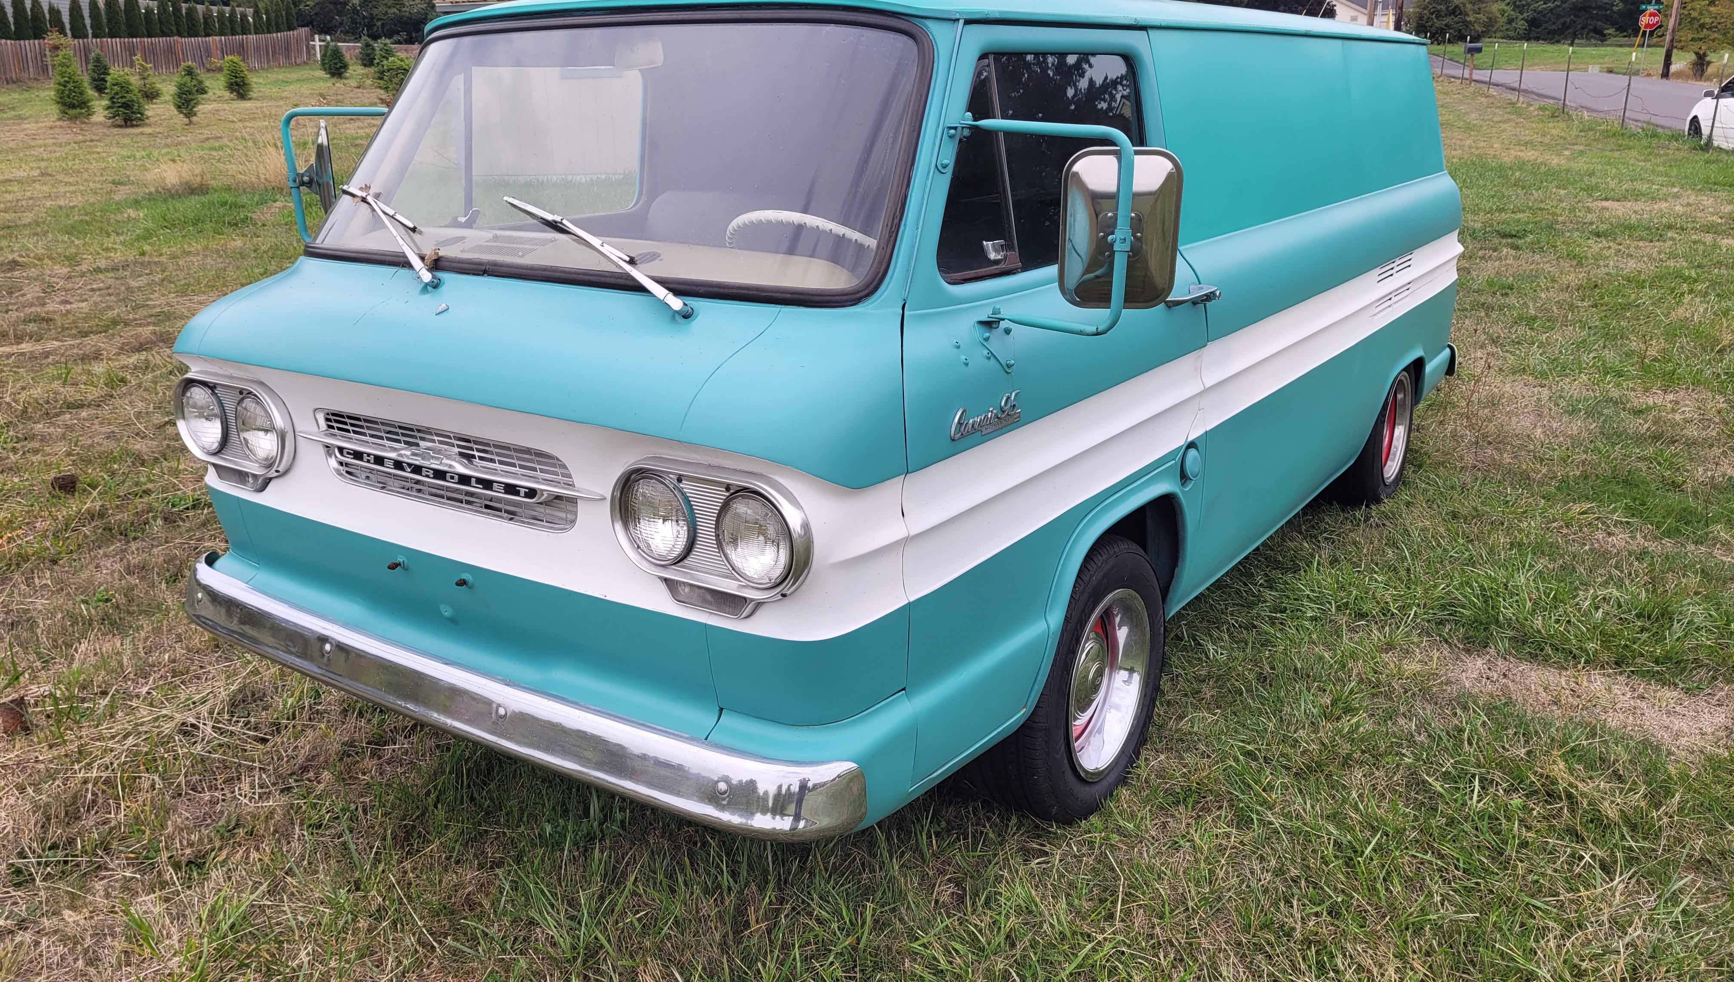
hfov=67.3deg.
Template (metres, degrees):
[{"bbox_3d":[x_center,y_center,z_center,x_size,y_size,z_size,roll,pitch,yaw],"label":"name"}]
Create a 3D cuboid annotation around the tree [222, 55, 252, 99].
[{"bbox_3d":[-18.098,-11.863,37.312,0.800,1.240,0.800,-10,19,-23],"label":"tree"}]

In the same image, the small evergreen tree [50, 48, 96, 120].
[{"bbox_3d":[-17.046,-8.646,27.773,0.800,1.490,0.800,-12,20,-28],"label":"small evergreen tree"}]

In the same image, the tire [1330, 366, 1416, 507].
[{"bbox_3d":[1.797,-0.237,4.673,0.220,0.620,0.620,10,21,33],"label":"tire"}]

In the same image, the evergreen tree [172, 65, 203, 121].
[{"bbox_3d":[-19.589,-11.391,37.291,0.858,1.542,0.858,-8,17,-25],"label":"evergreen tree"}]

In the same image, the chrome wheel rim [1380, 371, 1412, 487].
[{"bbox_3d":[1.818,-0.234,4.659,0.160,0.405,0.405,10,21,33],"label":"chrome wheel rim"}]

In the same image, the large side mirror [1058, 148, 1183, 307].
[{"bbox_3d":[0.413,-0.429,2.130,0.195,0.260,0.075,3,18,15],"label":"large side mirror"}]

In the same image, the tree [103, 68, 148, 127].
[{"bbox_3d":[-20.794,-10.956,36.302,1.177,1.466,1.177,-9,18,-27],"label":"tree"}]

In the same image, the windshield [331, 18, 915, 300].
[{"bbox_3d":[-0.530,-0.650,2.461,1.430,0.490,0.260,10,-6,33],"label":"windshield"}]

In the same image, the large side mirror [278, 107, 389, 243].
[{"bbox_3d":[-1.270,-0.744,3.114,0.180,0.330,0.300,-15,22,-36],"label":"large side mirror"}]

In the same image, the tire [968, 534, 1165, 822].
[{"bbox_3d":[0.430,0.384,2.784,0.215,0.620,0.620,10,21,33],"label":"tire"}]

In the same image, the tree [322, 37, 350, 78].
[{"bbox_3d":[-22.406,-18.229,54.773,1.144,1.680,1.144,-7,17,-20],"label":"tree"}]

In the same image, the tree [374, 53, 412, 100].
[{"bbox_3d":[-12.237,-10.754,33.824,1.100,1.160,1.000,-8,19,-18],"label":"tree"}]

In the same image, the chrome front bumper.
[{"bbox_3d":[-0.736,0.306,2.236,1.710,0.150,0.160,10,21,33],"label":"chrome front bumper"}]

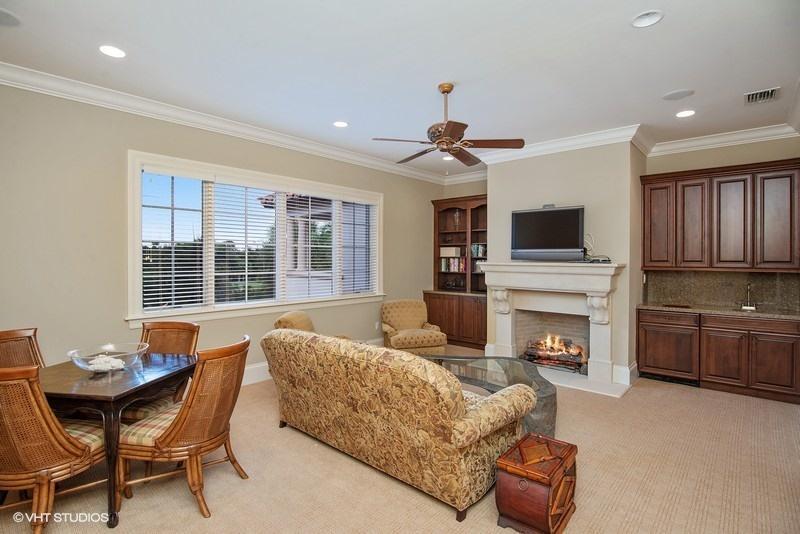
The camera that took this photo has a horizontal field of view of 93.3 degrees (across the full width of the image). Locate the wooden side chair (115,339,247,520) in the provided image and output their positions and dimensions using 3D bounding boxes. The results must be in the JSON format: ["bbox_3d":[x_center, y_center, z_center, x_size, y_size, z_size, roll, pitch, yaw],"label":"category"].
[{"bbox_3d":[-1.368,0.970,2.429,0.650,0.955,0.540,0,2,11],"label":"wooden side chair"}]

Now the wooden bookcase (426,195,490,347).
[{"bbox_3d":[1.183,0.082,6.683,1.380,2.590,0.580,1,1,43],"label":"wooden bookcase"}]

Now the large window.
[{"bbox_3d":[-1.427,-0.336,4.837,0.140,1.640,3.400,1,2,44],"label":"large window"}]

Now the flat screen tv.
[{"bbox_3d":[1.949,-0.428,5.035,0.970,0.675,0.140,1,1,43],"label":"flat screen tv"}]

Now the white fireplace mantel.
[{"bbox_3d":[1.808,0.668,4.823,1.830,1.435,0.500,1,2,39],"label":"white fireplace mantel"}]

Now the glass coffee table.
[{"bbox_3d":[0.837,1.216,3.778,1.600,0.430,1.120,1,1,43],"label":"glass coffee table"}]

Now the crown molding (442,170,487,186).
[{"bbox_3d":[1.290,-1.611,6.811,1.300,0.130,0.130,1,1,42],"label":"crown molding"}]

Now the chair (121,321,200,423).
[{"bbox_3d":[-1.901,0.959,2.835,0.540,0.955,0.650,0,2,13],"label":"chair"}]

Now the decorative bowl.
[{"bbox_3d":[-1.955,0.627,2.537,0.430,0.135,0.430,0,1,7],"label":"decorative bowl"}]

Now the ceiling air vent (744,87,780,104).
[{"bbox_3d":[3.423,-1.613,3.574,0.240,0.030,0.300,1,1,43],"label":"ceiling air vent"}]

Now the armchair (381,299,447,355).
[{"bbox_3d":[0.155,0.965,5.718,0.820,0.860,0.880,0,1,-19],"label":"armchair"}]

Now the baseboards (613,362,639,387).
[{"bbox_3d":[2.747,1.286,4.611,0.190,0.210,0.420,1,2,39],"label":"baseboards"}]

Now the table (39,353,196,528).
[{"bbox_3d":[-1.981,1.069,2.565,0.950,0.750,0.880,0,1,7],"label":"table"}]

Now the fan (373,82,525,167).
[{"bbox_3d":[0.407,-1.312,3.343,1.300,0.600,1.300,1,1,43],"label":"fan"}]

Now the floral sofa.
[{"bbox_3d":[-0.112,0.967,3.027,2.100,0.930,1.000,1,2,40],"label":"floral sofa"}]

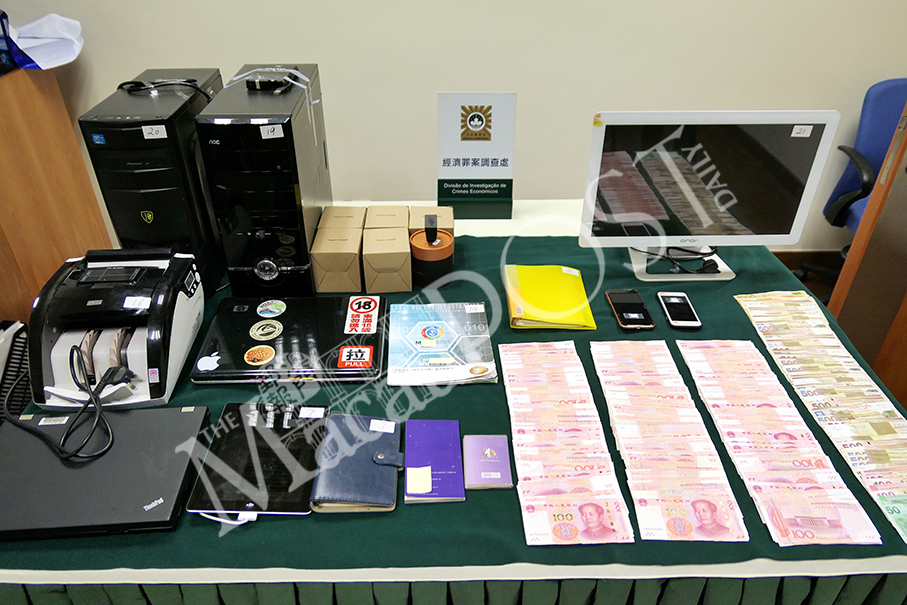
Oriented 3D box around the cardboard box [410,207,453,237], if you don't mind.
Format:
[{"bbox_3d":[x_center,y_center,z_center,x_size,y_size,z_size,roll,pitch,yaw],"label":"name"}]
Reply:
[{"bbox_3d":[-0.055,-0.172,1.558,0.107,0.102,0.134,0,32,-2],"label":"cardboard box"}]

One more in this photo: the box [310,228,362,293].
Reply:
[{"bbox_3d":[-0.263,-0.098,1.396,0.103,0.103,0.114,-1,35,-3],"label":"box"}]

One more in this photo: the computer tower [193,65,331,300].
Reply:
[{"bbox_3d":[-0.403,-0.284,1.392,0.174,0.409,0.403,-1,35,-3],"label":"computer tower"}]

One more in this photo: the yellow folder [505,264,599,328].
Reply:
[{"bbox_3d":[0.218,-0.018,1.387,0.190,0.030,0.228,0,34,-1],"label":"yellow folder"}]

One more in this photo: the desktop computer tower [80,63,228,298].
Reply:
[{"bbox_3d":[-0.637,-0.286,1.401,0.167,0.394,0.382,-1,35,-4],"label":"desktop computer tower"}]

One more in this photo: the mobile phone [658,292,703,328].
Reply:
[{"bbox_3d":[0.502,0.017,1.346,0.067,0.009,0.139,2,32,2],"label":"mobile phone"}]

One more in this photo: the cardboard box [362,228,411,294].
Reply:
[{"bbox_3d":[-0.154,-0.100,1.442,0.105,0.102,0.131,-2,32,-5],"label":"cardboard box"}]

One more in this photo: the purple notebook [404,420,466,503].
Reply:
[{"bbox_3d":[-0.030,0.253,0.982,0.091,0.011,0.168,-1,32,-2],"label":"purple notebook"}]

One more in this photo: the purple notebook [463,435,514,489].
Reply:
[{"bbox_3d":[0.056,0.257,0.981,0.072,0.007,0.109,0,32,-1],"label":"purple notebook"}]

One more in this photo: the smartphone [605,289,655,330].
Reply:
[{"bbox_3d":[0.388,0.015,1.333,0.071,0.011,0.145,0,35,-1],"label":"smartphone"}]

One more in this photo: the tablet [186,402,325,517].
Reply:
[{"bbox_3d":[-0.308,0.251,0.991,0.188,0.012,0.236,0,34,-1],"label":"tablet"}]

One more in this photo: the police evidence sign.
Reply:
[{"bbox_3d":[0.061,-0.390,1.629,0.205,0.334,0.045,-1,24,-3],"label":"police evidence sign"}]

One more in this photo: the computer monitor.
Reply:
[{"bbox_3d":[0.565,-0.270,1.441,0.535,0.394,0.190,-1,34,-2],"label":"computer monitor"}]

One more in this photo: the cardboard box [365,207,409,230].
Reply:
[{"bbox_3d":[-0.160,-0.166,1.497,0.103,0.103,0.114,-1,35,-3],"label":"cardboard box"}]

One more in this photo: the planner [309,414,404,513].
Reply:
[{"bbox_3d":[-0.149,0.255,0.977,0.128,0.024,0.178,0,34,-1],"label":"planner"}]

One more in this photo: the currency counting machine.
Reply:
[{"bbox_3d":[-0.643,0.040,1.150,0.244,0.179,0.264,-2,32,-4],"label":"currency counting machine"}]

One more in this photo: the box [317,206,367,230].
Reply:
[{"bbox_3d":[-0.267,-0.164,1.490,0.103,0.103,0.114,0,35,-2],"label":"box"}]

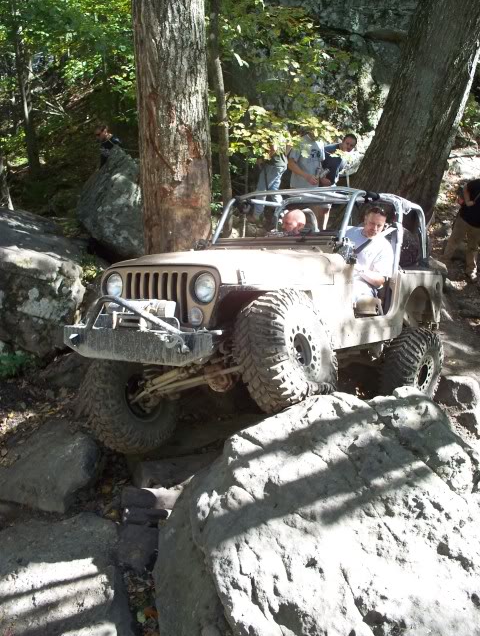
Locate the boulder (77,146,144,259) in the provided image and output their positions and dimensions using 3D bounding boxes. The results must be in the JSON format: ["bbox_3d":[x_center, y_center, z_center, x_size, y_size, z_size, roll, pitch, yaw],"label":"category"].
[{"bbox_3d":[-1.501,-1.475,8.500,1.100,1.400,1.150,-2,7,-11],"label":"boulder"}]

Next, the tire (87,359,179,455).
[{"bbox_3d":[-0.895,0.697,5.407,0.330,0.890,0.890,-21,-6,35],"label":"tire"}]

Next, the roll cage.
[{"bbox_3d":[0.789,-0.814,6.349,1.300,0.750,1.750,3,7,38],"label":"roll cage"}]

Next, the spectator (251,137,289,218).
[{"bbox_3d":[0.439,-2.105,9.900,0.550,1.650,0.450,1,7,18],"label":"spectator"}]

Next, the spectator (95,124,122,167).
[{"bbox_3d":[-1.991,-2.066,10.000,0.450,1.650,0.500,-5,8,-31],"label":"spectator"}]

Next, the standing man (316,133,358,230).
[{"bbox_3d":[1.392,-1.931,9.700,0.550,1.650,0.500,-2,7,-6],"label":"standing man"}]

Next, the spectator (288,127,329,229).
[{"bbox_3d":[0.988,-1.897,9.600,0.550,1.750,0.450,-4,7,-21],"label":"spectator"}]

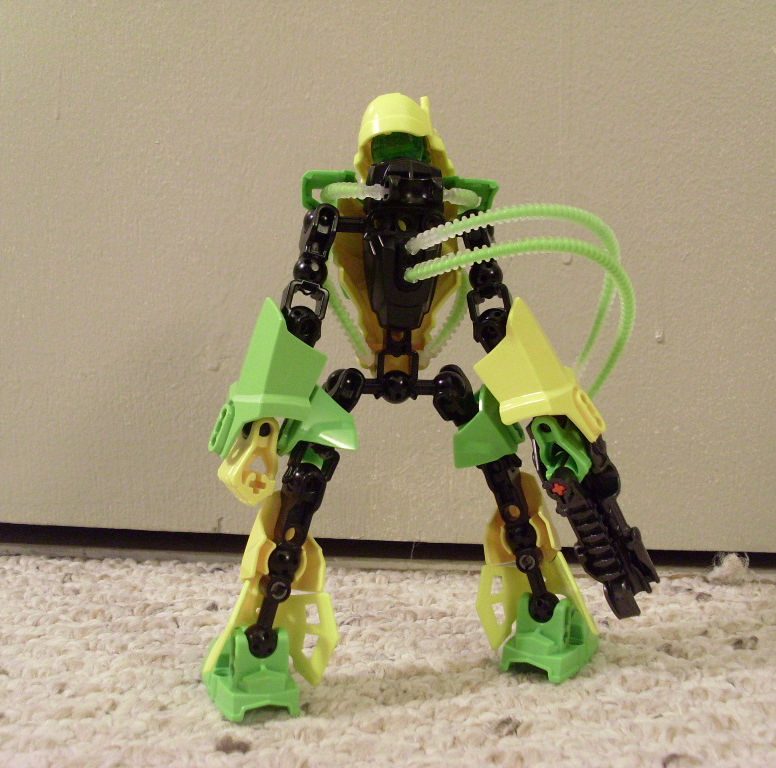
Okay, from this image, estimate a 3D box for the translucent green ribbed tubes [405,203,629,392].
[{"bbox_3d":[0.042,-0.025,0.372,0.074,0.067,0.085,0,6,0],"label":"translucent green ribbed tubes"}]

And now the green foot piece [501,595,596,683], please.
[{"bbox_3d":[0.056,0.082,0.387,0.024,0.024,0.039,6,9,26],"label":"green foot piece"}]

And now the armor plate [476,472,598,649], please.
[{"bbox_3d":[0.051,0.062,0.392,0.037,0.061,0.028,-6,3,27],"label":"armor plate"}]

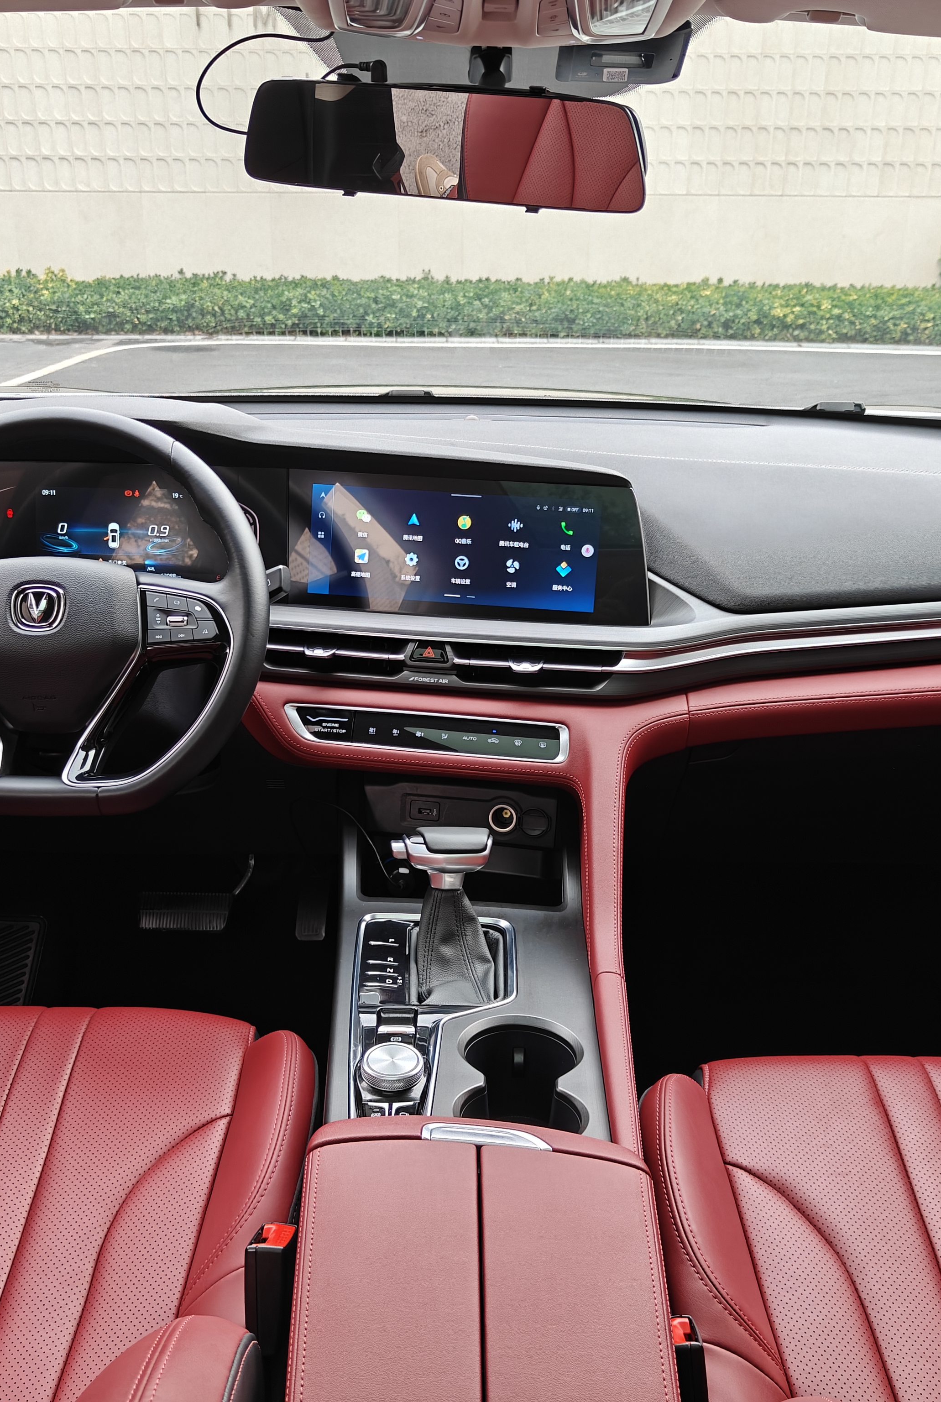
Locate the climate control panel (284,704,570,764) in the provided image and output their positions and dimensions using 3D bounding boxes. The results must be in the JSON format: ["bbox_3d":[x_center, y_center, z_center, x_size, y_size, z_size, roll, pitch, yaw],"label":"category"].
[{"bbox_3d":[-0.041,0.031,1.251,0.277,0.037,0.028,5,6,12],"label":"climate control panel"}]

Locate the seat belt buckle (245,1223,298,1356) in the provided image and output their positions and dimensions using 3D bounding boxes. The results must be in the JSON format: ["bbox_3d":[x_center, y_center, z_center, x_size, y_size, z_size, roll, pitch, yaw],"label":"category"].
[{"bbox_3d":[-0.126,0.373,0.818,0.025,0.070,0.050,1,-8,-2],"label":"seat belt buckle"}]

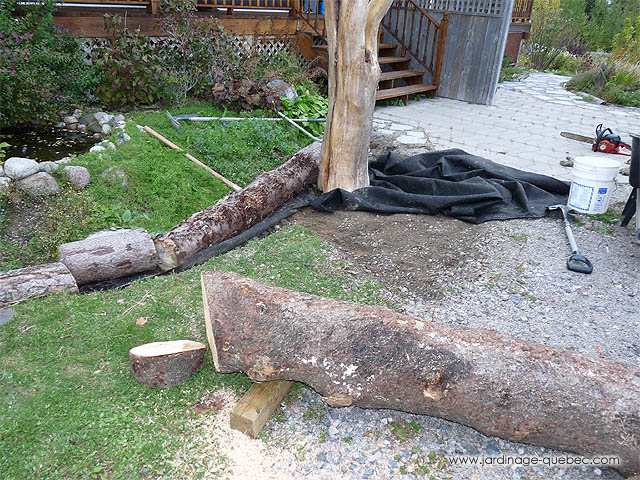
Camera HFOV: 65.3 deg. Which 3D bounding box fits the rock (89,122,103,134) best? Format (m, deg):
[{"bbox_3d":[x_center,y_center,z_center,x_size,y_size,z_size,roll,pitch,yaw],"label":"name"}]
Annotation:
[{"bbox_3d":[-2.313,-1.146,5.168,0.130,0.110,0.120,3,26,0],"label":"rock"}]

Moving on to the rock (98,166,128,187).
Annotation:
[{"bbox_3d":[-1.398,-0.430,3.380,0.180,0.090,0.140,-9,30,-21],"label":"rock"}]

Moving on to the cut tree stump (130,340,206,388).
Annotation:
[{"bbox_3d":[-0.563,0.431,1.892,0.260,0.150,0.210,1,26,-5],"label":"cut tree stump"}]

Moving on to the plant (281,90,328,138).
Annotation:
[{"bbox_3d":[-0.108,-1.315,5.150,0.540,0.360,0.500,2,28,-2],"label":"plant"}]

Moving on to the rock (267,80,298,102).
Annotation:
[{"bbox_3d":[-0.449,-1.755,5.900,0.320,0.250,0.270,1,28,-5],"label":"rock"}]

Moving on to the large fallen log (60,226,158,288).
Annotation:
[{"bbox_3d":[-1.056,0.078,2.512,0.420,0.220,0.225,-8,28,-21],"label":"large fallen log"}]

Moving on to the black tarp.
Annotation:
[{"bbox_3d":[0.961,-0.464,3.892,2.080,0.180,1.220,-3,26,-12],"label":"black tarp"}]

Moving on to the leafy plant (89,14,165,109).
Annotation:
[{"bbox_3d":[-2.307,-2.219,6.150,0.850,1.060,0.720,1,26,-5],"label":"leafy plant"}]

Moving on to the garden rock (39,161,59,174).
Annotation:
[{"bbox_3d":[-1.876,-0.498,3.450,0.130,0.085,0.110,-12,31,-27],"label":"garden rock"}]

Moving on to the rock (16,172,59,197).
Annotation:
[{"bbox_3d":[-1.961,-0.405,3.495,0.270,0.160,0.210,1,26,-5],"label":"rock"}]

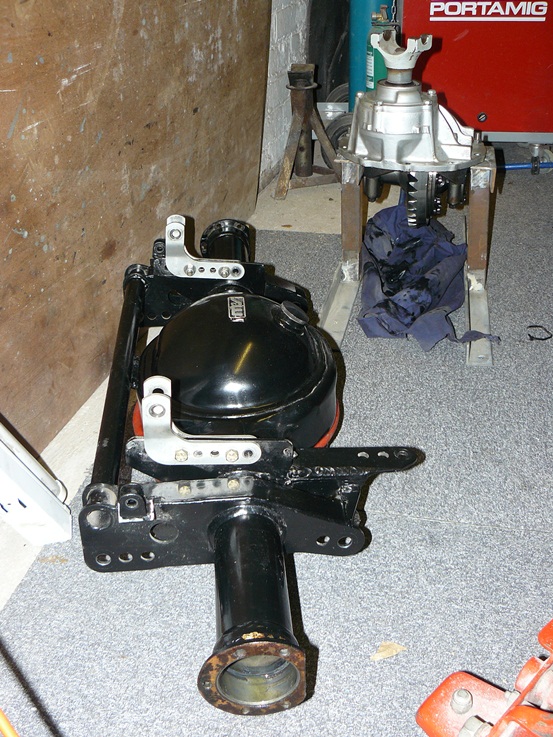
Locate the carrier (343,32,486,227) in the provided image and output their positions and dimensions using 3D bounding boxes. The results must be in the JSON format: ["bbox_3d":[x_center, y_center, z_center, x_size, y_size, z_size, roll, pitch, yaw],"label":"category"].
[{"bbox_3d":[0.276,-0.468,1.550,0.305,0.385,0.300,3,32,9],"label":"carrier"}]

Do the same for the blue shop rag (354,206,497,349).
[{"bbox_3d":[0.310,-0.210,1.599,0.275,0.120,0.460,2,32,7],"label":"blue shop rag"}]

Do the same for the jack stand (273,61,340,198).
[{"bbox_3d":[0.092,-0.682,2.179,0.220,0.330,0.215,-6,32,-6],"label":"jack stand"}]

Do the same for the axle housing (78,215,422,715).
[{"bbox_3d":[-0.055,-0.037,1.225,0.430,0.246,1.150,-4,32,-3],"label":"axle housing"}]

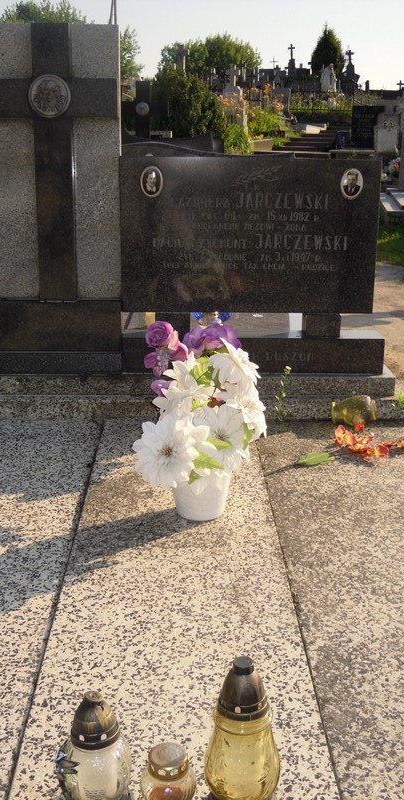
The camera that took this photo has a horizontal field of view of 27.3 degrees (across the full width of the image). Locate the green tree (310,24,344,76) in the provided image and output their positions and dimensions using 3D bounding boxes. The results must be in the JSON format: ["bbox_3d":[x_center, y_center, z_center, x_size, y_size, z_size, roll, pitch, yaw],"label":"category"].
[{"bbox_3d":[5.465,-14.945,36.234,1.436,2.589,1.436,0,17,-1],"label":"green tree"}]

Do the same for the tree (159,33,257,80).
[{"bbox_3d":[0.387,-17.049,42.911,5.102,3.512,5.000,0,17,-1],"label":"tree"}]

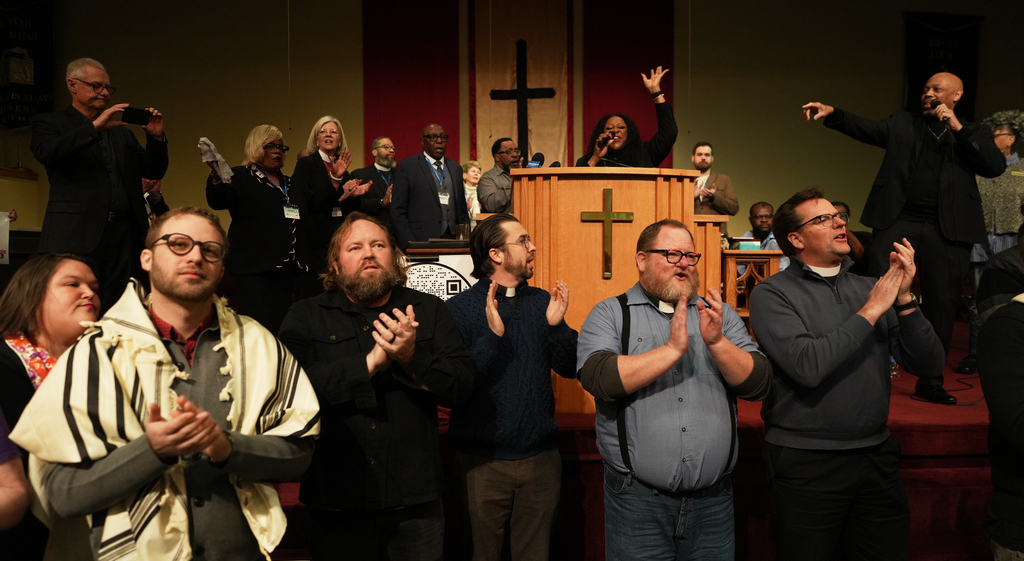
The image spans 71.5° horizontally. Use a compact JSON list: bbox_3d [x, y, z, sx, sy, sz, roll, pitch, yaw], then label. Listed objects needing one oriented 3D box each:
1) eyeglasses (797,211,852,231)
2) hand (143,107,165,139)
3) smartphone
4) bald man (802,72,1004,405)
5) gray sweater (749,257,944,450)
[{"bbox_3d":[1.055,-0.187,2.438,0.145,0.045,0.140,-1,-14,-28],"label":"eyeglasses"},{"bbox_3d":[-1.737,-0.762,3.450,0.100,0.165,0.090,0,2,10],"label":"hand"},{"bbox_3d":[-1.824,-0.796,3.450,0.142,0.070,0.010,-2,10,-45],"label":"smartphone"},{"bbox_3d":[2.122,-0.224,3.895,0.980,1.832,0.560,1,2,33],"label":"bald man"},{"bbox_3d":[1.136,0.249,2.430,0.570,0.630,0.420,-1,2,-12],"label":"gray sweater"}]

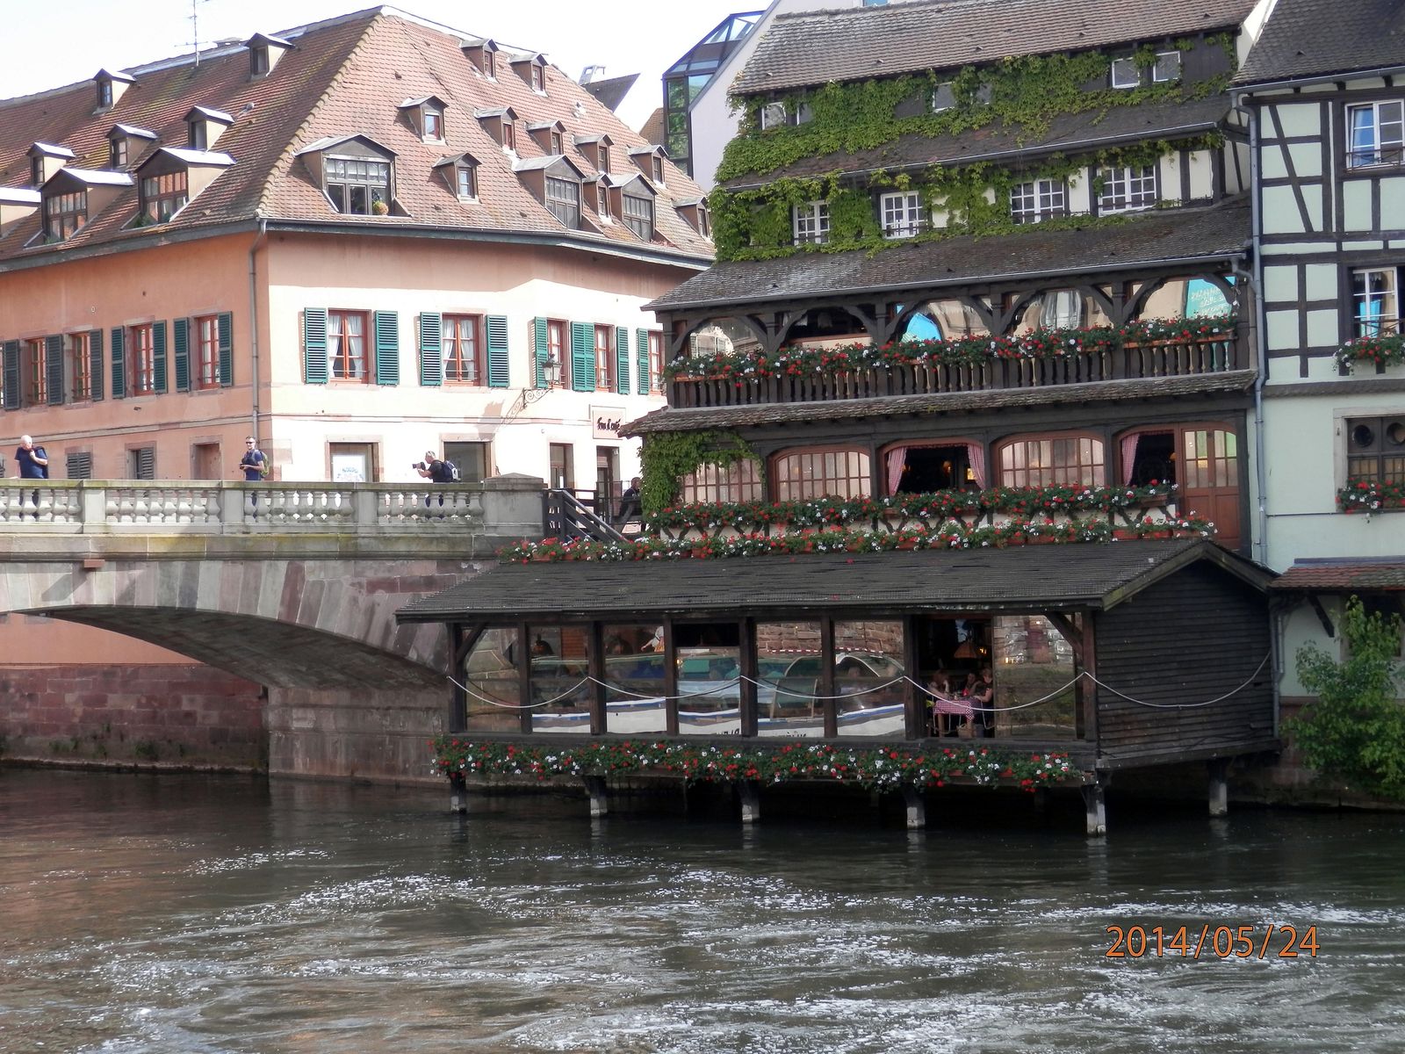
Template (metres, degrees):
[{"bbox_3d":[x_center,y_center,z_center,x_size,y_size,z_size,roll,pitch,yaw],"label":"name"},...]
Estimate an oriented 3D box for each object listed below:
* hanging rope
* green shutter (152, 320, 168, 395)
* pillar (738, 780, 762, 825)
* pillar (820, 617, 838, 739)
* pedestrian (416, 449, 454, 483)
[{"bbox_3d":[2.527,2.784,52.663,13.776,0.797,5.916,-3,-2,39],"label":"hanging rope"},{"bbox_3d":[-12.699,-3.961,69.194,0.060,1.670,0.579,-1,-1,-44],"label":"green shutter"},{"bbox_3d":[0.803,4.665,50.381,0.220,0.742,0.220,-3,-2,39],"label":"pillar"},{"bbox_3d":[2.084,2.481,48.705,0.160,1.985,0.160,-2,-1,38],"label":"pillar"},{"bbox_3d":[-5.474,-0.844,60.920,0.880,1.450,0.520,-2,-1,-12],"label":"pedestrian"}]

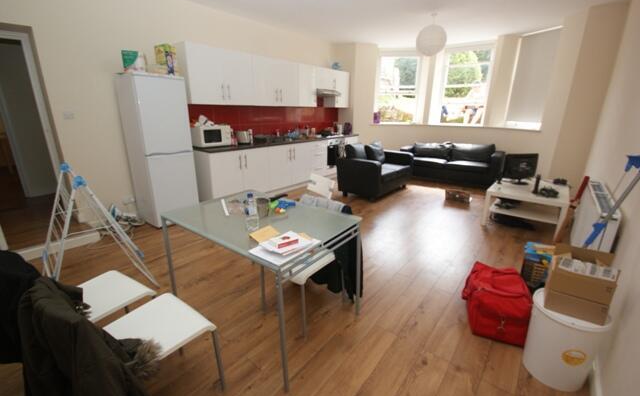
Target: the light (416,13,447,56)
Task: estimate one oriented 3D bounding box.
[{"bbox_3d":[1.519,-2.214,3.618,0.390,0.520,0.390,13,21,38],"label":"light"}]

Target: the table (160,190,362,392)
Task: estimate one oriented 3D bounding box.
[{"bbox_3d":[-0.415,0.493,1.954,1.171,0.752,0.771,12,20,35],"label":"table"}]

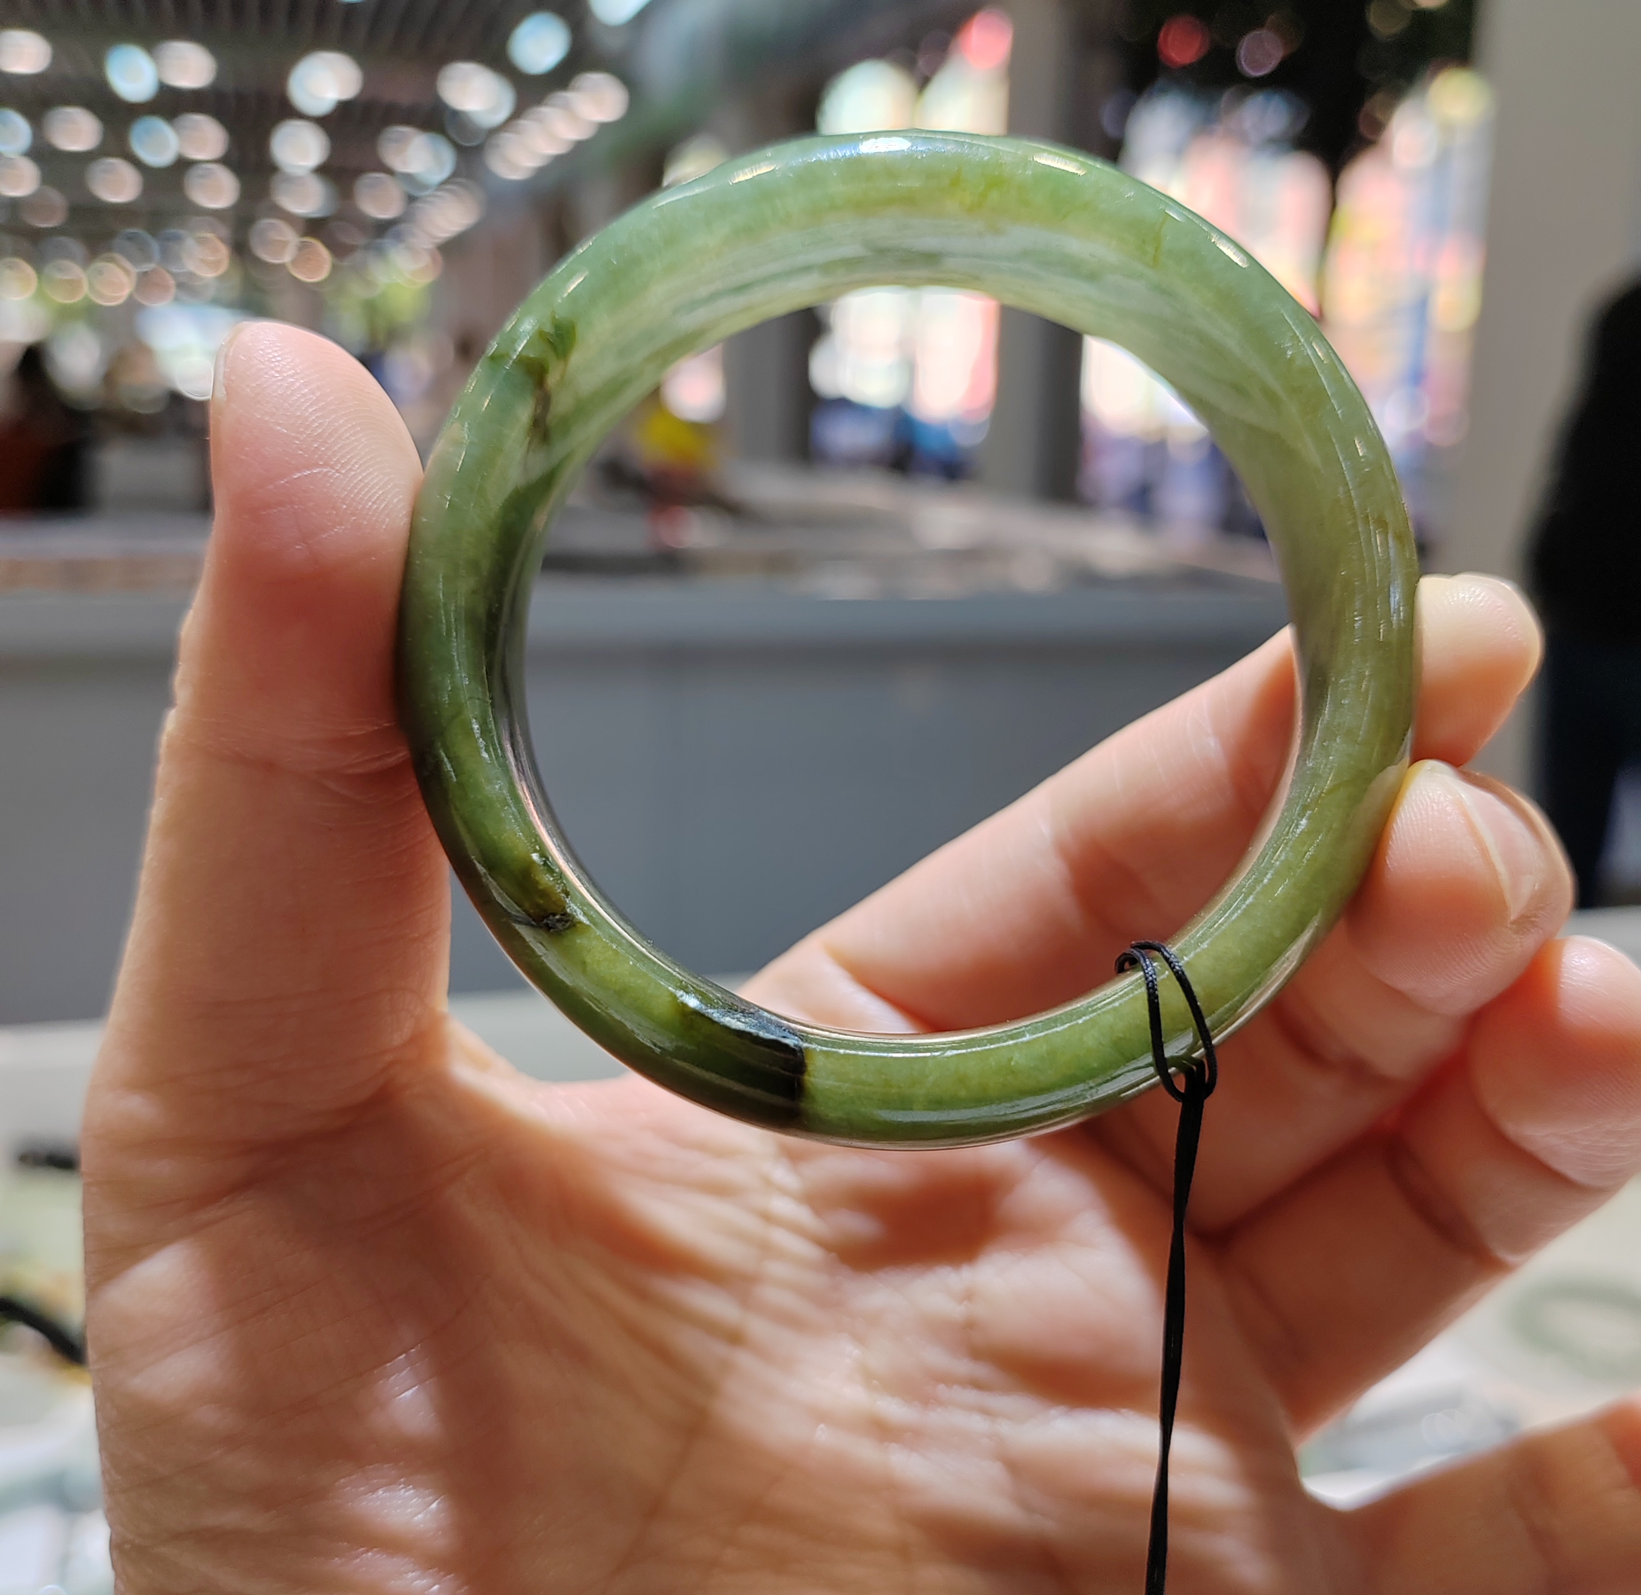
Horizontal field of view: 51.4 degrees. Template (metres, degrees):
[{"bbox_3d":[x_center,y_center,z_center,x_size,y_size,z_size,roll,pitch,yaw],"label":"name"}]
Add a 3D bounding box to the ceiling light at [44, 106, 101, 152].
[{"bbox_3d":[-6.988,-6.237,15.947,0.180,0.060,0.180,-4,15,-18],"label":"ceiling light"}]

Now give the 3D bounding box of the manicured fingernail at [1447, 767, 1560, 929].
[{"bbox_3d":[0.051,0.004,0.127,0.004,0.011,0.011,-22,-2,38],"label":"manicured fingernail"}]

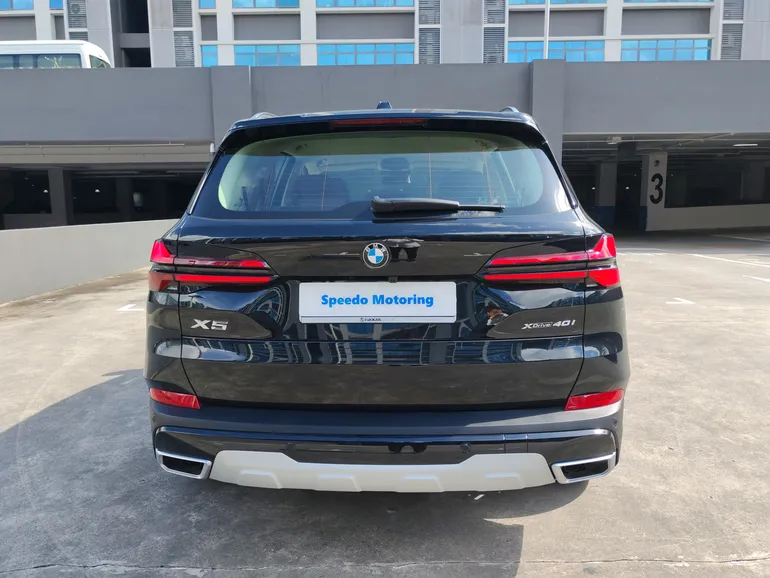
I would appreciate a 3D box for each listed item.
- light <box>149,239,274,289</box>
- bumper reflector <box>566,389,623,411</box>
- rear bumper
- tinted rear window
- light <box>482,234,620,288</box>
[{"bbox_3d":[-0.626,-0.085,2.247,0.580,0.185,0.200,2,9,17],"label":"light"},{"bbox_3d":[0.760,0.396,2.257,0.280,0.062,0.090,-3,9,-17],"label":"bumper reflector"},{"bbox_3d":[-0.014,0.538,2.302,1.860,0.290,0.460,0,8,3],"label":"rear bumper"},{"bbox_3d":[-0.017,-0.407,2.299,1.360,0.410,0.130,0,-27,3],"label":"tinted rear window"},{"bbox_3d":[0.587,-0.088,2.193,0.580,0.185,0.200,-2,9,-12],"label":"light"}]

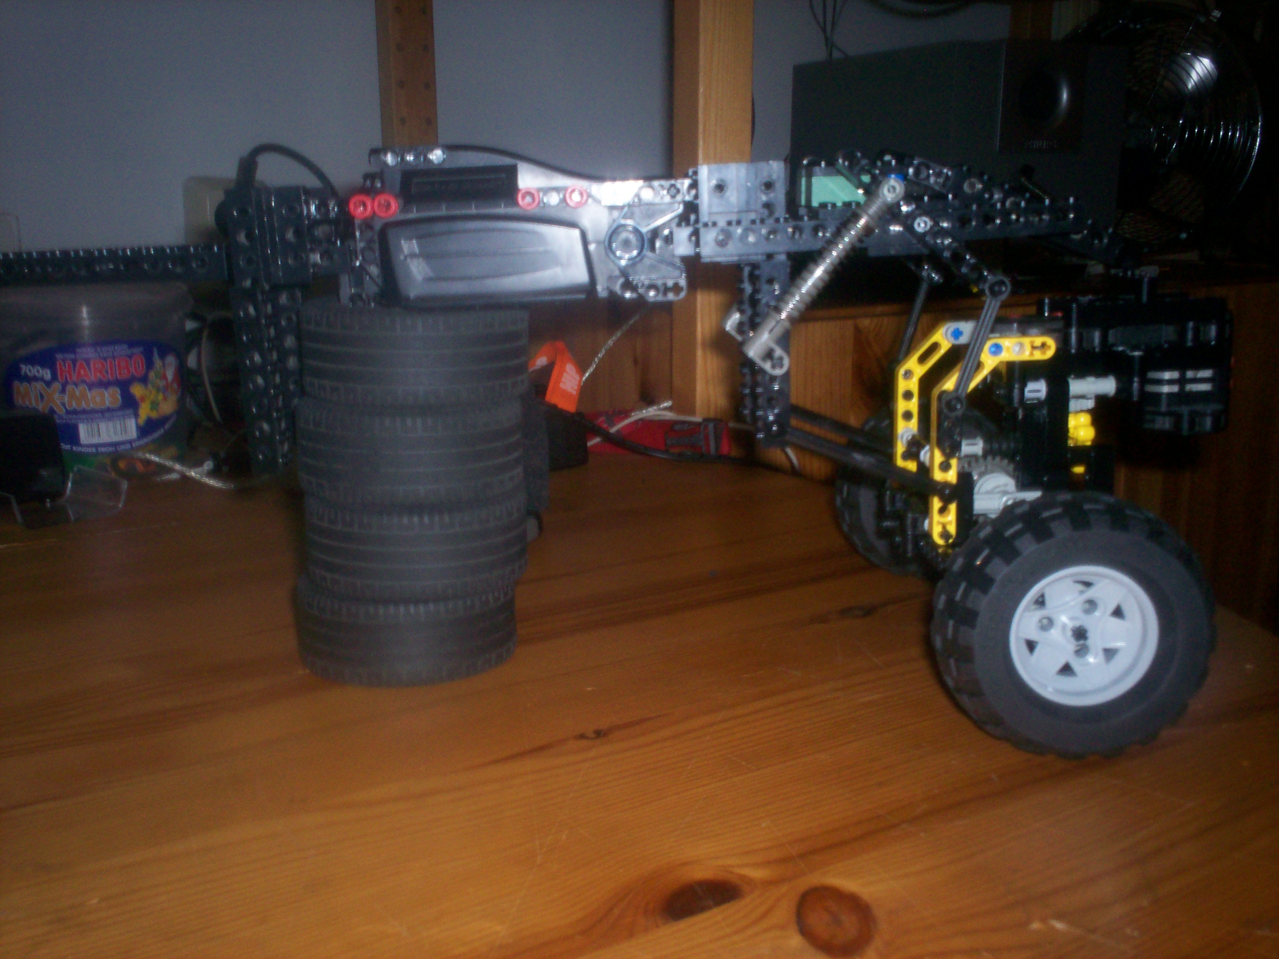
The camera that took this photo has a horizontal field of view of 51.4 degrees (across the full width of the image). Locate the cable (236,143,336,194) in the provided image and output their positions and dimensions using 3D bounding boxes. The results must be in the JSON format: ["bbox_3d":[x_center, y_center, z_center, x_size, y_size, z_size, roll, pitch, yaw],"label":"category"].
[{"bbox_3d":[-0.124,-0.109,0.467,0.036,0.019,0.014,0,12,-1],"label":"cable"}]

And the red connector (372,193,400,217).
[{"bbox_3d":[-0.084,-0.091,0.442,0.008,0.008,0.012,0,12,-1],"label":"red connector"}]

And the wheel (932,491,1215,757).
[{"bbox_3d":[0.133,0.044,0.410,0.082,0.082,0.039,0,12,-1],"label":"wheel"}]

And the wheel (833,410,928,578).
[{"bbox_3d":[0.130,0.005,0.598,0.082,0.082,0.039,0,12,-1],"label":"wheel"}]

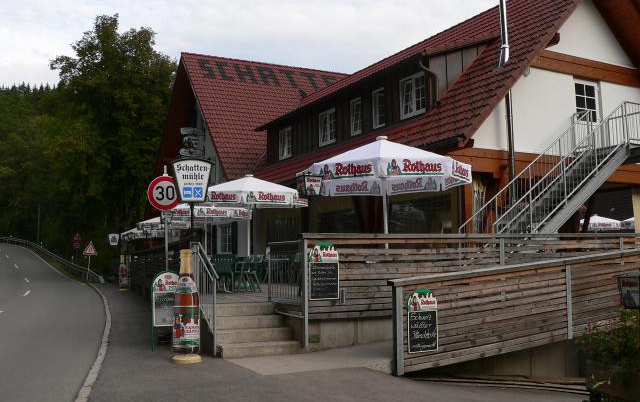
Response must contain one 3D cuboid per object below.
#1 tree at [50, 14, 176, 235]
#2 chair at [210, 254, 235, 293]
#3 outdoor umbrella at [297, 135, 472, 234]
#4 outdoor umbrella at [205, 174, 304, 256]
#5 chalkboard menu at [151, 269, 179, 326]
[{"bbox_3d":[-14.271,-4.729,46.000,8.800,16.500,8.800,-1,-4,0],"label":"tree"},{"bbox_3d":[-2.011,1.485,13.800,0.550,0.810,0.570,1,-4,-14],"label":"chair"},{"bbox_3d":[1.299,0.273,13.400,3.500,3.100,3.500,2,-5,-27],"label":"outdoor umbrella"},{"bbox_3d":[-2.051,0.769,19.500,3.450,3.050,3.450,2,-5,-27],"label":"outdoor umbrella"},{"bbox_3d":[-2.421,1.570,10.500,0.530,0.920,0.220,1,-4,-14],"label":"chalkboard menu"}]

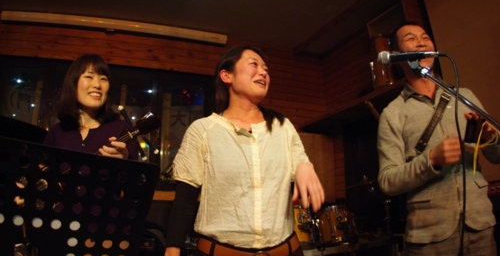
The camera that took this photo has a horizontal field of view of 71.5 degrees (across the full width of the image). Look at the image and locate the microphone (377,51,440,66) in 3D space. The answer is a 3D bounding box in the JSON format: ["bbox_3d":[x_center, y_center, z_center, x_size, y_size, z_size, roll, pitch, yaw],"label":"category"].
[{"bbox_3d":[0.528,-0.237,1.150,0.195,0.051,0.051,-2,-13,12],"label":"microphone"}]

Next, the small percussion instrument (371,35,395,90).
[{"bbox_3d":[0.892,-0.439,2.330,0.155,0.365,0.175,-6,-14,20],"label":"small percussion instrument"}]

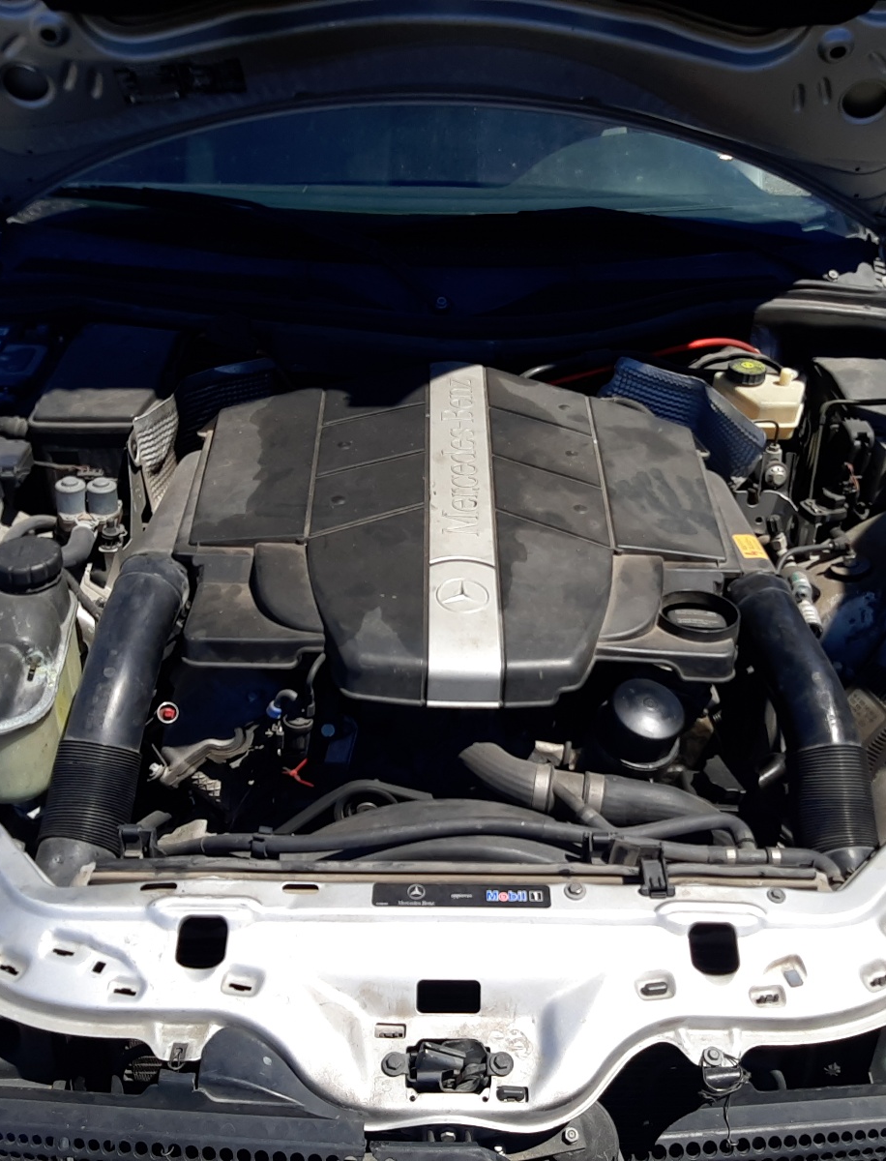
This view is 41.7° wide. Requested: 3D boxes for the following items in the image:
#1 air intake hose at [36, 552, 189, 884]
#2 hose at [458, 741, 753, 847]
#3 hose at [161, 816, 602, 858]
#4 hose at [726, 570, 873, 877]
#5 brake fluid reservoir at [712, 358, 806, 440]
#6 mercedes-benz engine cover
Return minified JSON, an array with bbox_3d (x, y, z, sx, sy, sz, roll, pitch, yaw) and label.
[{"bbox_3d":[-0.317,0.114,1.155,0.090,0.100,0.360,1,50,0],"label":"air intake hose"},{"bbox_3d":[0.152,0.210,1.137,0.270,0.068,0.068,15,37,20],"label":"hose"},{"bbox_3d":[-0.057,0.221,1.020,0.375,0.030,0.022,1,35,0],"label":"hose"},{"bbox_3d":[0.350,0.127,1.157,0.100,0.105,0.360,1,49,0],"label":"hose"},{"bbox_3d":[0.441,-0.260,1.624,0.105,0.115,0.135,1,35,0],"label":"brake fluid reservoir"},{"bbox_3d":[0.021,-0.079,1.359,0.640,0.145,0.585,1,41,0],"label":"mercedes-benz engine cover"}]

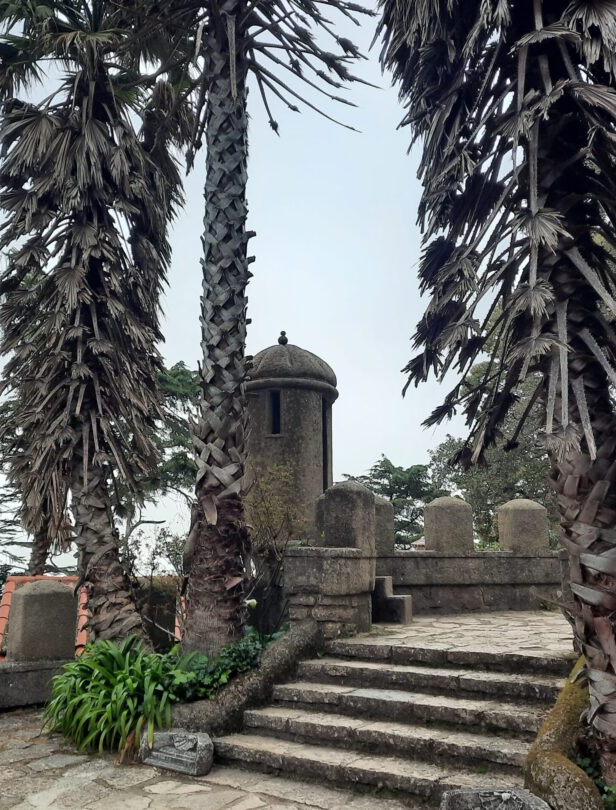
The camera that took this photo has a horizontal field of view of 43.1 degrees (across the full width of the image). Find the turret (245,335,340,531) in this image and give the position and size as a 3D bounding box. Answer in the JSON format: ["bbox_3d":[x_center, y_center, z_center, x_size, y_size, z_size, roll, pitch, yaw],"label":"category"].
[{"bbox_3d":[-0.400,0.622,12.107,1.700,3.600,1.700,-2,-11,11],"label":"turret"}]

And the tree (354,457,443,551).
[{"bbox_3d":[3.200,4.458,27.659,3.700,5.300,3.700,0,-11,0],"label":"tree"}]

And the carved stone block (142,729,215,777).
[{"bbox_3d":[-0.965,2.618,5.940,0.600,0.250,0.200,-10,-14,41],"label":"carved stone block"}]

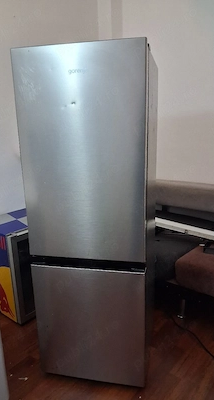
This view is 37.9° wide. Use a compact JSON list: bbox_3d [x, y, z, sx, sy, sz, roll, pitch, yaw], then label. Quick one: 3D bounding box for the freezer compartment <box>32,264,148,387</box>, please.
[{"bbox_3d":[-0.028,0.562,1.813,0.561,0.626,0.561,2,15,13],"label":"freezer compartment"}]

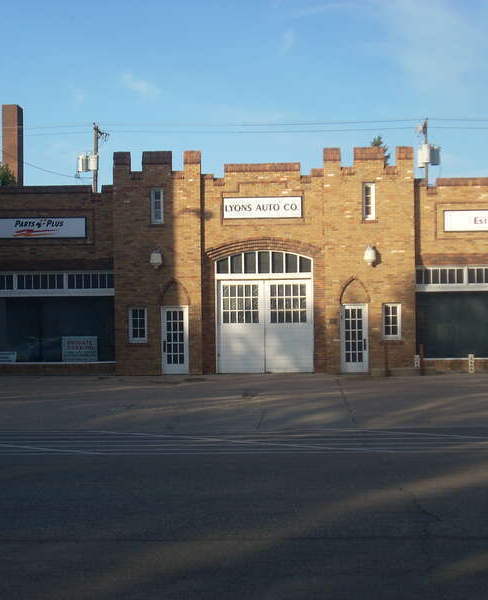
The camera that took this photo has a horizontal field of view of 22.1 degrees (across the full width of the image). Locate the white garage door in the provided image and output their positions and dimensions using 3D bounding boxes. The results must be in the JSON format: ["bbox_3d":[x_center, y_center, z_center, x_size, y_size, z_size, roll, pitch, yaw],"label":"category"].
[{"bbox_3d":[0.674,0.831,40.001,3.091,3.005,0.150,-1,-1,3],"label":"white garage door"}]

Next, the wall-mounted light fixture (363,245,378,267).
[{"bbox_3d":[3.954,-1.385,39.118,0.384,0.658,0.420,-1,-1,3],"label":"wall-mounted light fixture"}]

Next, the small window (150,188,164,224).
[{"bbox_3d":[-2.753,-2.981,39.791,0.439,1.149,0.120,-1,-1,3],"label":"small window"}]

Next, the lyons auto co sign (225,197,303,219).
[{"bbox_3d":[0.601,-2.931,39.759,2.541,0.670,0.120,-1,-1,3],"label":"lyons auto co sign"}]

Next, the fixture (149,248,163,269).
[{"bbox_3d":[-2.772,-1.293,39.505,0.388,0.655,0.420,-1,-1,3],"label":"fixture"}]

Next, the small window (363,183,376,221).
[{"bbox_3d":[3.959,-3.100,39.462,0.412,1.160,0.120,-1,-1,3],"label":"small window"}]

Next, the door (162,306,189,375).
[{"bbox_3d":[-2.190,1.285,39.780,0.864,2.167,0.100,-1,-1,3],"label":"door"}]

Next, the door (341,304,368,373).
[{"bbox_3d":[3.501,1.221,39.463,0.878,2.157,0.120,-1,-1,3],"label":"door"}]

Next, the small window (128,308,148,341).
[{"bbox_3d":[-3.370,0.811,39.854,0.610,1.123,0.120,-1,-1,3],"label":"small window"}]

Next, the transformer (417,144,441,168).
[{"bbox_3d":[9.042,-7.038,61.000,1.149,1.075,0.950,-1,-1,3],"label":"transformer"}]

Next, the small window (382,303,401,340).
[{"bbox_3d":[4.670,0.694,39.390,0.580,1.166,0.120,-1,-1,3],"label":"small window"}]

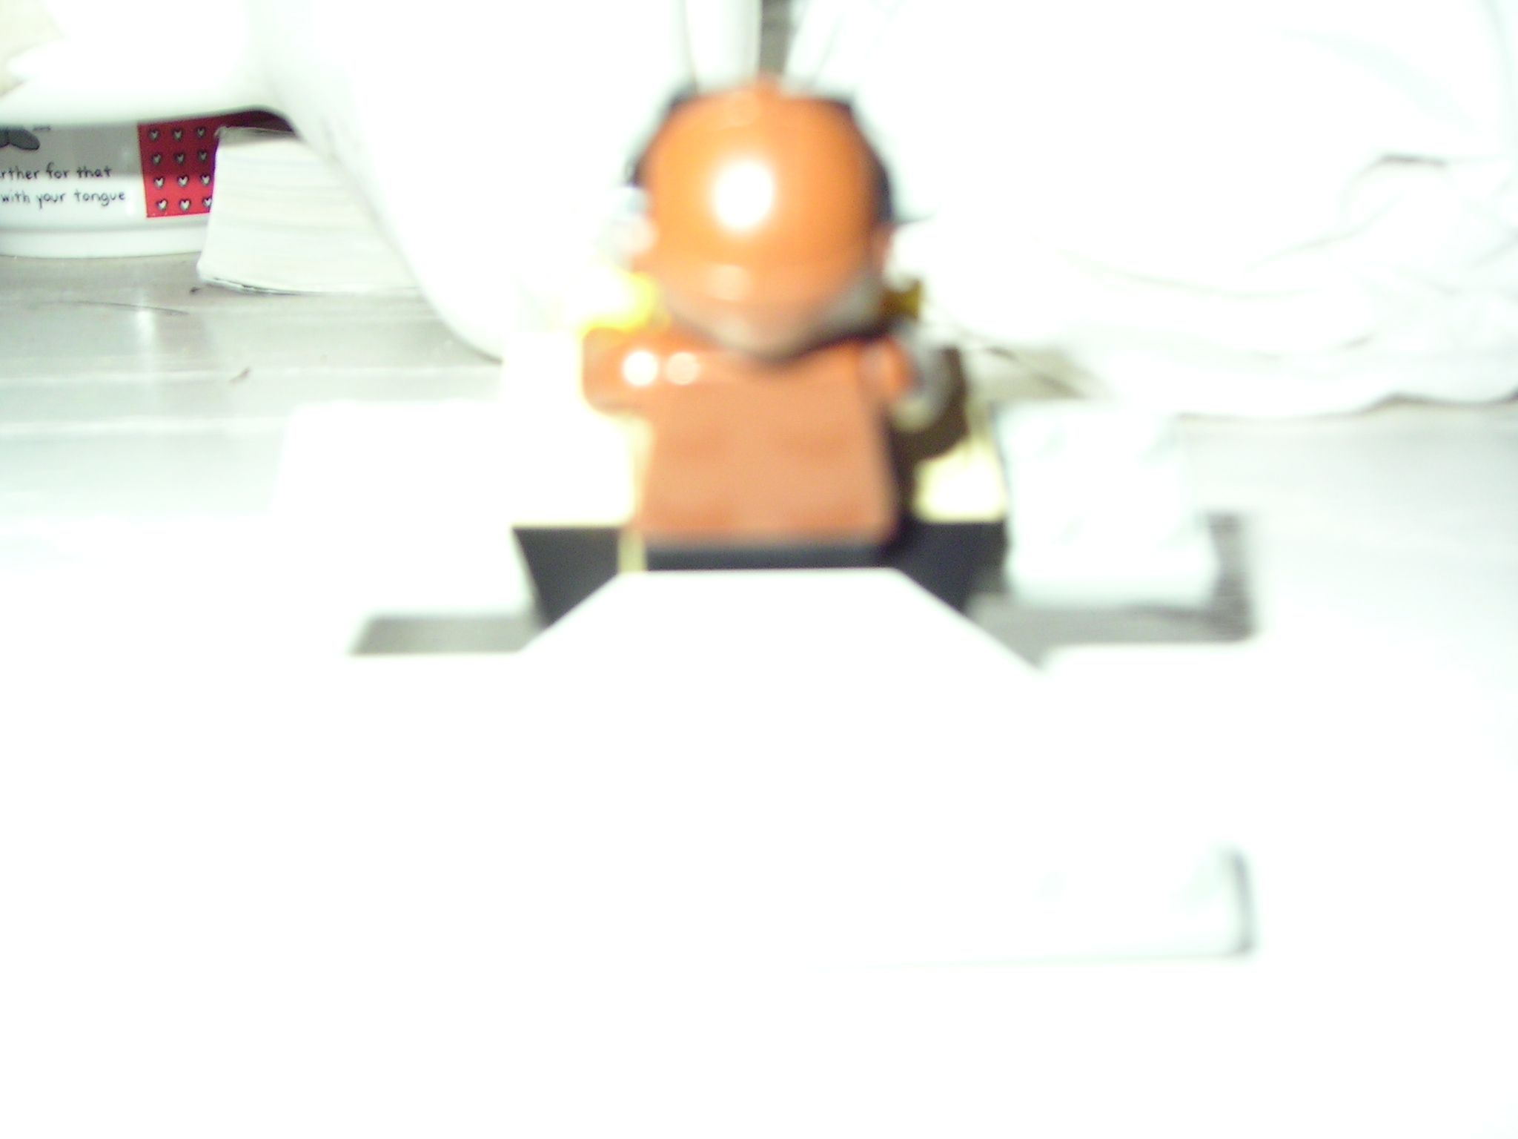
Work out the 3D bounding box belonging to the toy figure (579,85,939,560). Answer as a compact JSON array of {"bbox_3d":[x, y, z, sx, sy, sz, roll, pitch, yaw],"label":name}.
[{"bbox_3d":[0.000,-0.013,0.096,0.021,0.034,0.021,0,35,0],"label":"toy figure"}]

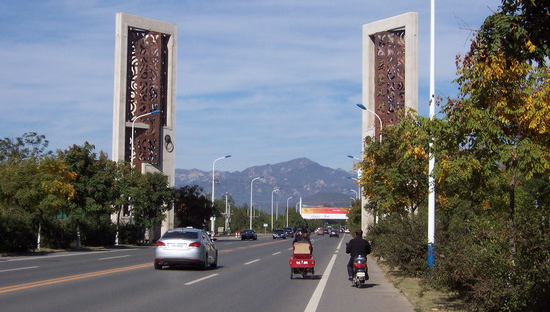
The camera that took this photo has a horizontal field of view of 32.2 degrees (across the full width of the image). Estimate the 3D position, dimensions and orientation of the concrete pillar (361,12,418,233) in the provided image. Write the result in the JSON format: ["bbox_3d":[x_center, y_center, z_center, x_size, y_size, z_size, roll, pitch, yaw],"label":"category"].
[{"bbox_3d":[11.197,-2.353,93.295,1.070,22.260,7.290,4,-5,-34],"label":"concrete pillar"}]

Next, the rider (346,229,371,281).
[{"bbox_3d":[2.266,2.708,25.922,0.660,1.380,0.750,0,-4,4],"label":"rider"}]

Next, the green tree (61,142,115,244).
[{"bbox_3d":[-12.543,2.665,63.700,3.900,6.900,3.900,0,-4,4],"label":"green tree"}]

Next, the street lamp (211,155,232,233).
[{"bbox_3d":[-6.984,5.494,127.429,2.550,11.100,0.350,0,-4,4],"label":"street lamp"}]

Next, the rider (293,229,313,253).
[{"bbox_3d":[0.867,2.951,30.284,0.620,1.220,0.720,0,-4,4],"label":"rider"}]

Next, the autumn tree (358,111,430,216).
[{"bbox_3d":[6.157,1.526,46.690,4.000,7.100,4.000,0,-4,4],"label":"autumn tree"}]

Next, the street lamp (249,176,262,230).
[{"bbox_3d":[-3.237,9.326,177.009,2.550,11.100,0.350,0,-4,4],"label":"street lamp"}]

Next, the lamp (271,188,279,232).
[{"bbox_3d":[0.471,13.117,226.068,2.550,11.100,0.350,0,-4,4],"label":"lamp"}]

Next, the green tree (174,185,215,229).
[{"bbox_3d":[-9.340,6.573,112.405,5.000,6.600,5.000,0,-4,4],"label":"green tree"}]

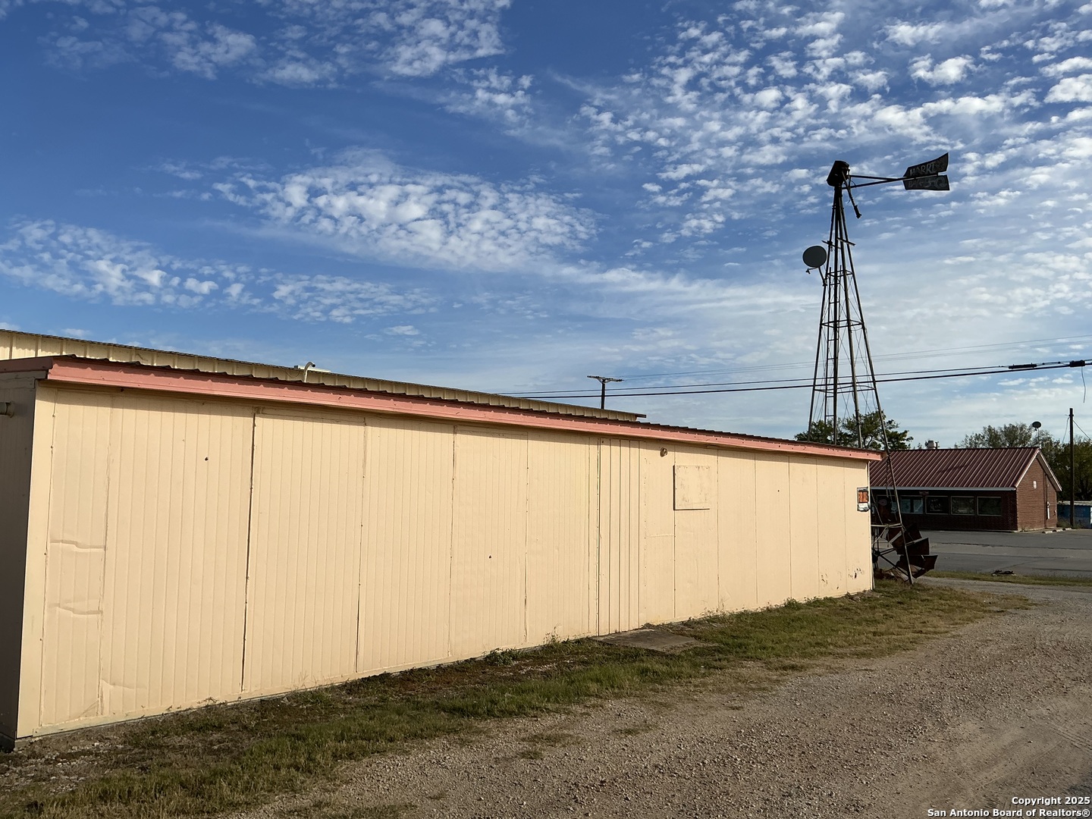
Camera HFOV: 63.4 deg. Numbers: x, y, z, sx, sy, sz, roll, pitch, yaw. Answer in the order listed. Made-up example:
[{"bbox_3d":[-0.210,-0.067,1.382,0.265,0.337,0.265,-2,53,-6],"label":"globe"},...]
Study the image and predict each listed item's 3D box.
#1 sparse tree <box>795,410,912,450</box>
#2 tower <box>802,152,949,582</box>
[{"bbox_3d":[23.680,4.348,67.917,9.100,8.600,9.000,-1,-6,19],"label":"sparse tree"},{"bbox_3d":[7.531,-0.991,20.754,3.650,10.000,2.750,-1,-6,17],"label":"tower"}]

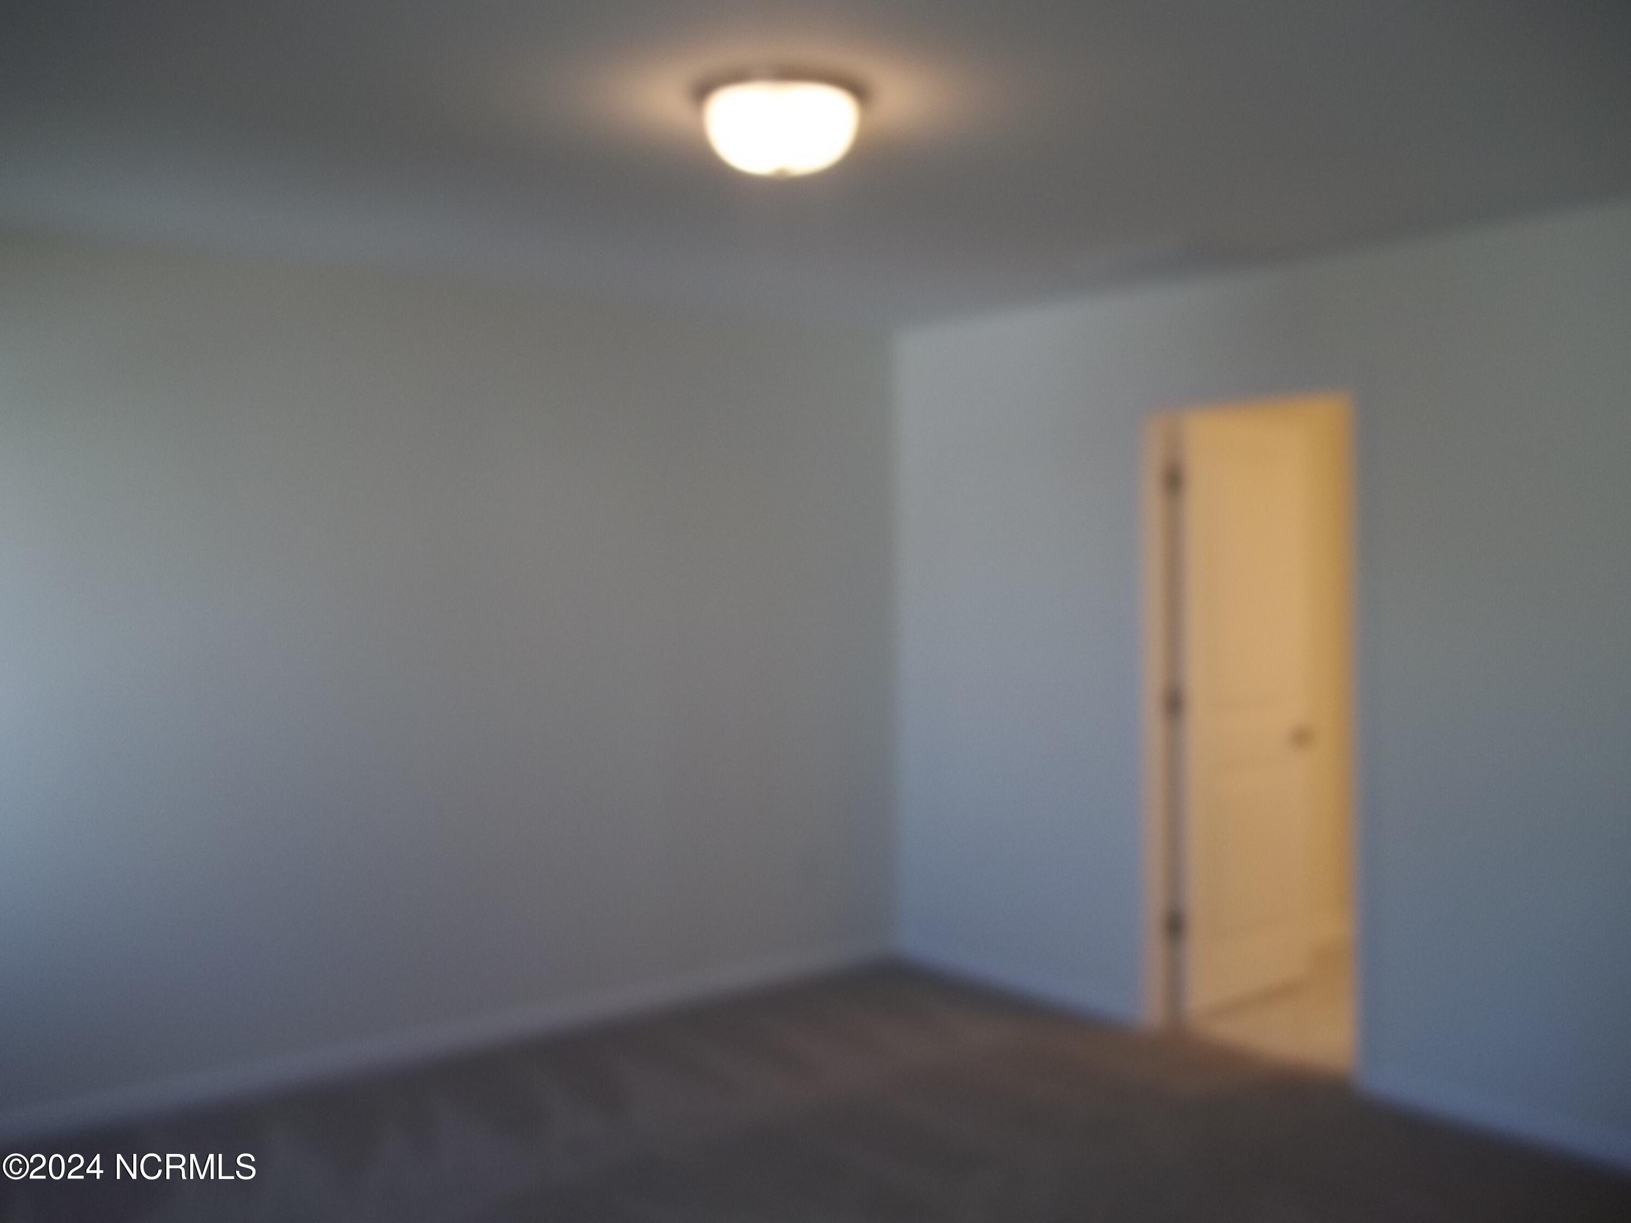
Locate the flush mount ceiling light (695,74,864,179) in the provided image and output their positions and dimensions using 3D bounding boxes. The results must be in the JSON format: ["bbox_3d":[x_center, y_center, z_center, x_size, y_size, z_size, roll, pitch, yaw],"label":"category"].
[{"bbox_3d":[-0.066,-0.920,2.898,0.335,0.160,0.335,0,2,0],"label":"flush mount ceiling light"}]

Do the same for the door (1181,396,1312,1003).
[{"bbox_3d":[1.507,0.350,5.296,0.760,2.020,0.040,-1,2,-39],"label":"door"}]

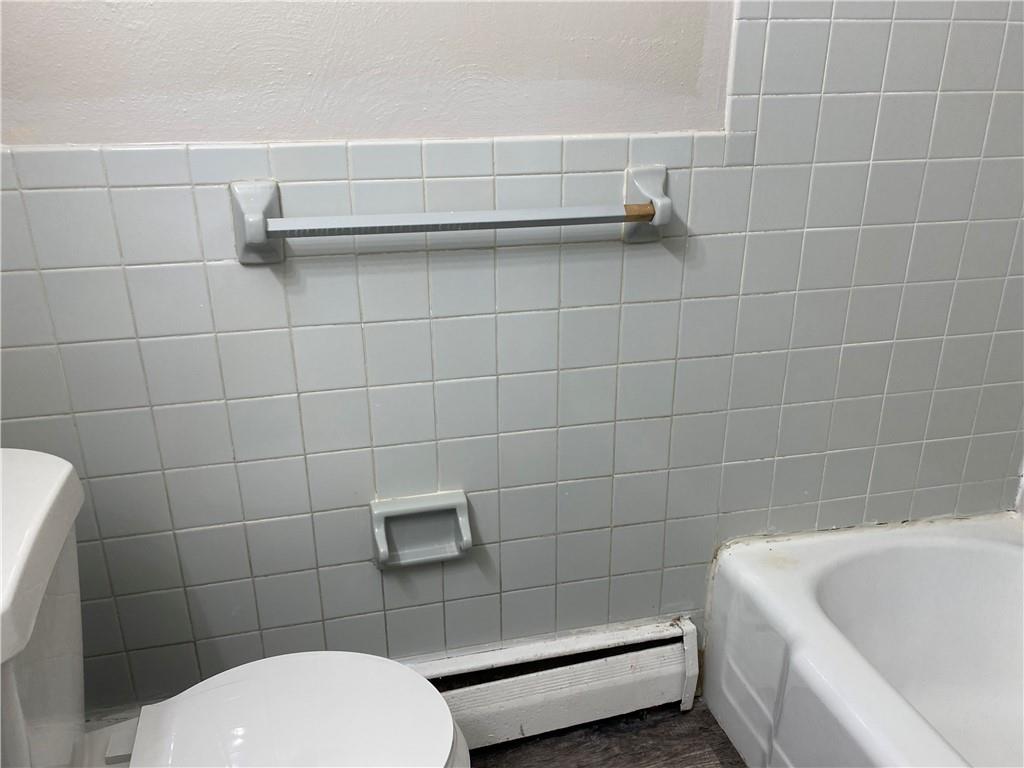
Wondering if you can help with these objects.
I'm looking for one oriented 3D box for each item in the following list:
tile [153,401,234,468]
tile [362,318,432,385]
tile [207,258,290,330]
[{"bbox_3d":[-0.505,0.081,1.225,0.108,0.108,0.009,-5,22,-12],"label":"tile"},{"bbox_3d":[-0.185,-0.051,1.246,0.108,0.108,0.010,-5,22,-12],"label":"tile"},{"bbox_3d":[-0.400,-0.134,1.165,0.108,0.108,0.010,-5,22,-12],"label":"tile"}]

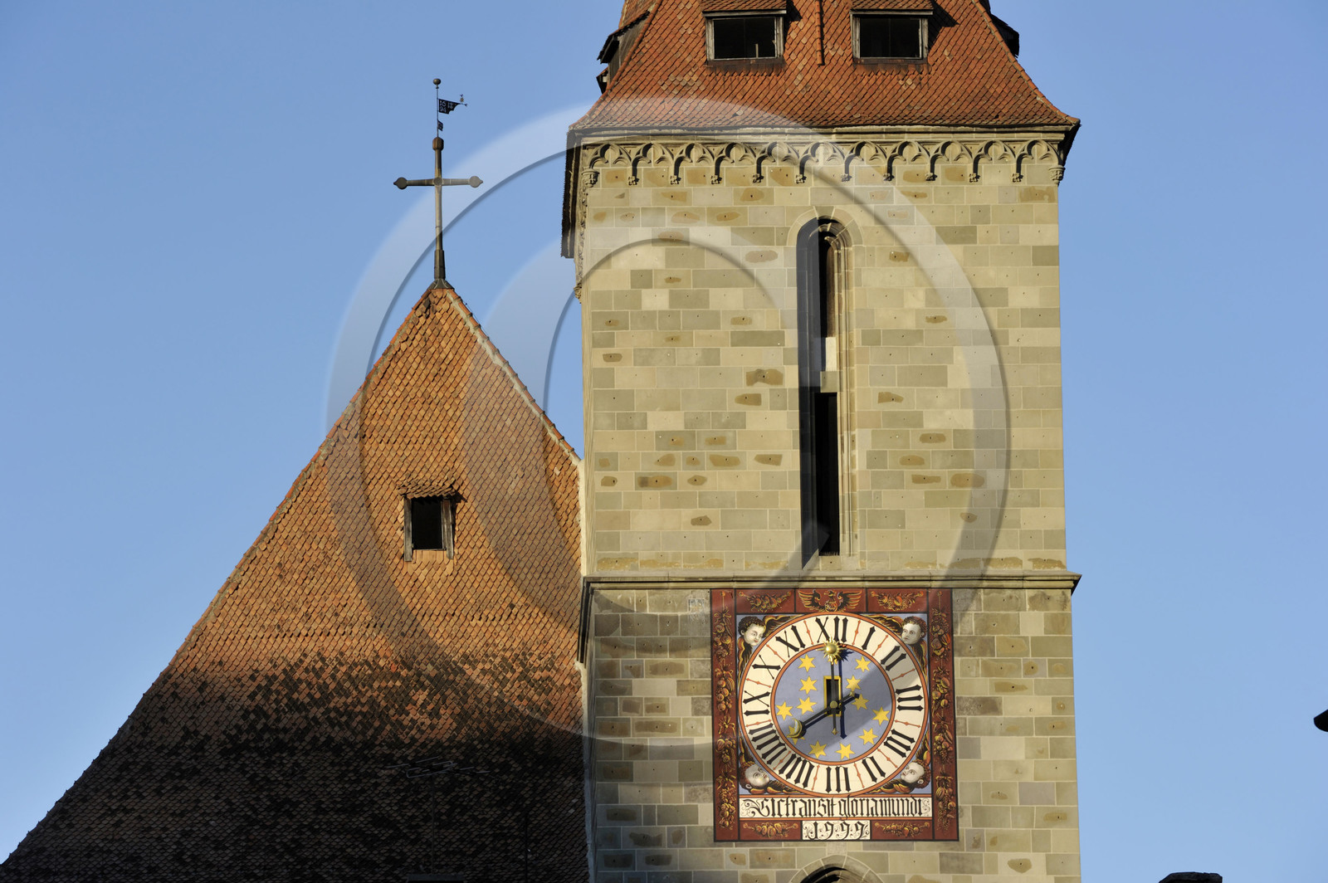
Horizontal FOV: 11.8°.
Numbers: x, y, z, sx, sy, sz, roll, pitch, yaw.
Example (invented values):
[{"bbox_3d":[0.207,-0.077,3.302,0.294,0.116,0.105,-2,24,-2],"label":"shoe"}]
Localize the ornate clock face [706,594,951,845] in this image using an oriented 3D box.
[{"bbox_3d":[3.774,6.031,142.830,5.412,5.710,0.350,0,-14,-2],"label":"ornate clock face"}]

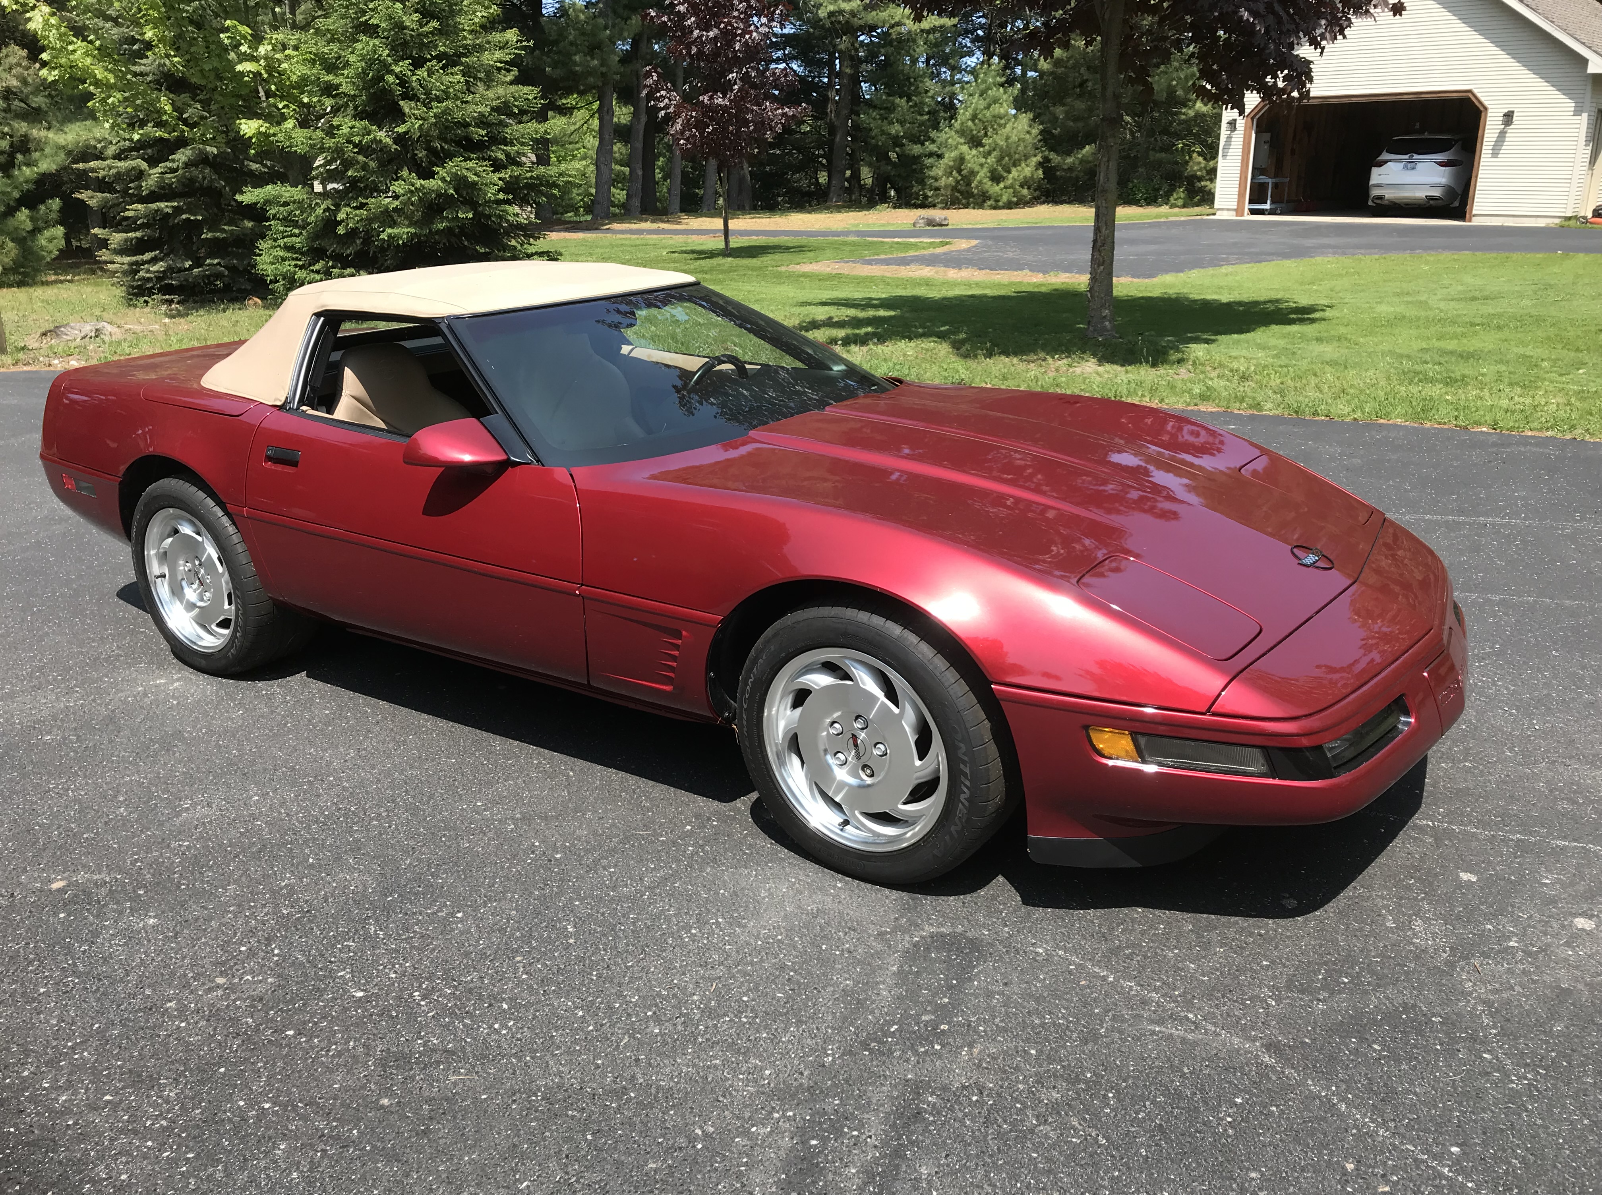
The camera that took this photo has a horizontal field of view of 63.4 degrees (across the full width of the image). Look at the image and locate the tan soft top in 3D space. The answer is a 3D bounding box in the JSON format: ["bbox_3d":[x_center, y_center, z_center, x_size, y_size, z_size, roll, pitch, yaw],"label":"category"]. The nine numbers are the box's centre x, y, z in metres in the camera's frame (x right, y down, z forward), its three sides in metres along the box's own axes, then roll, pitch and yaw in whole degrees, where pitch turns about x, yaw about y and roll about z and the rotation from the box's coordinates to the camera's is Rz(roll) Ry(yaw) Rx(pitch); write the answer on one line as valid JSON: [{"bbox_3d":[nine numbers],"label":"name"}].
[{"bbox_3d":[-1.018,-0.901,4.190,1.140,0.345,1.470,11,23,32],"label":"tan soft top"}]

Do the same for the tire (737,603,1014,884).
[{"bbox_3d":[0.172,0.297,2.836,0.648,0.648,0.255,11,23,33],"label":"tire"}]

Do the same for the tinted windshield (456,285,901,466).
[{"bbox_3d":[-0.347,-0.692,3.787,0.802,0.140,1.480,38,35,18],"label":"tinted windshield"}]

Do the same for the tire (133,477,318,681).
[{"bbox_3d":[-1.849,-0.086,4.153,0.648,0.648,0.275,11,23,32],"label":"tire"}]

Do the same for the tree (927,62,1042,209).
[{"bbox_3d":[4.853,-12.207,34.300,3.050,3.700,3.050,-2,19,0],"label":"tree"}]

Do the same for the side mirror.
[{"bbox_3d":[-0.839,-0.371,3.129,0.180,0.125,0.210,11,23,32],"label":"side mirror"}]

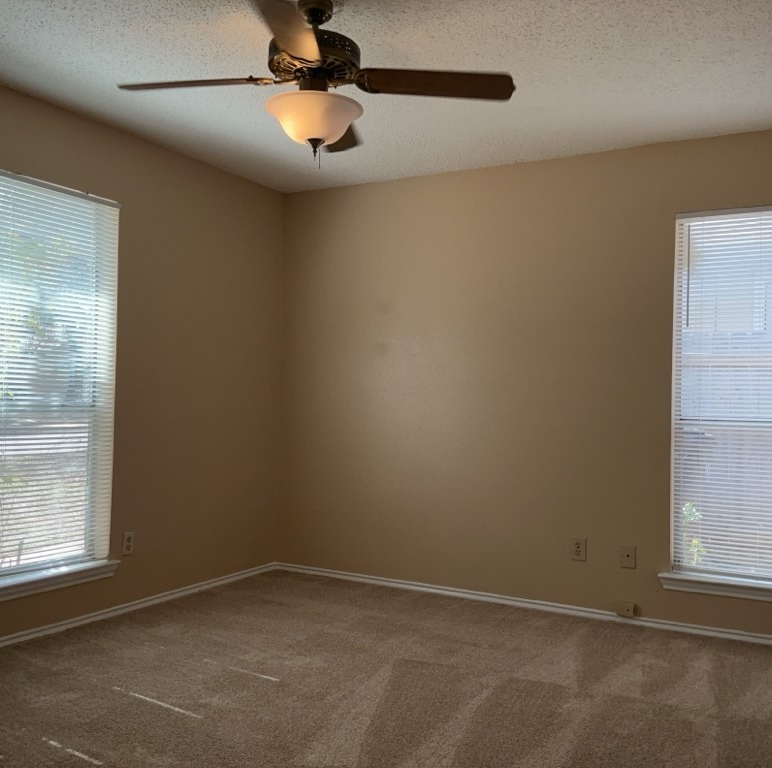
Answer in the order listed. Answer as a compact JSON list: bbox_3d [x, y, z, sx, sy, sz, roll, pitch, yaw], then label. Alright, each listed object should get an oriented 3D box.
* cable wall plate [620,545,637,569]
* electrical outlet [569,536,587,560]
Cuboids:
[{"bbox_3d":[1.235,0.884,4.074,0.074,0.115,0.012,1,-1,30],"label":"cable wall plate"},{"bbox_3d":[1.009,0.872,4.203,0.075,0.116,0.012,1,-1,30],"label":"electrical outlet"}]

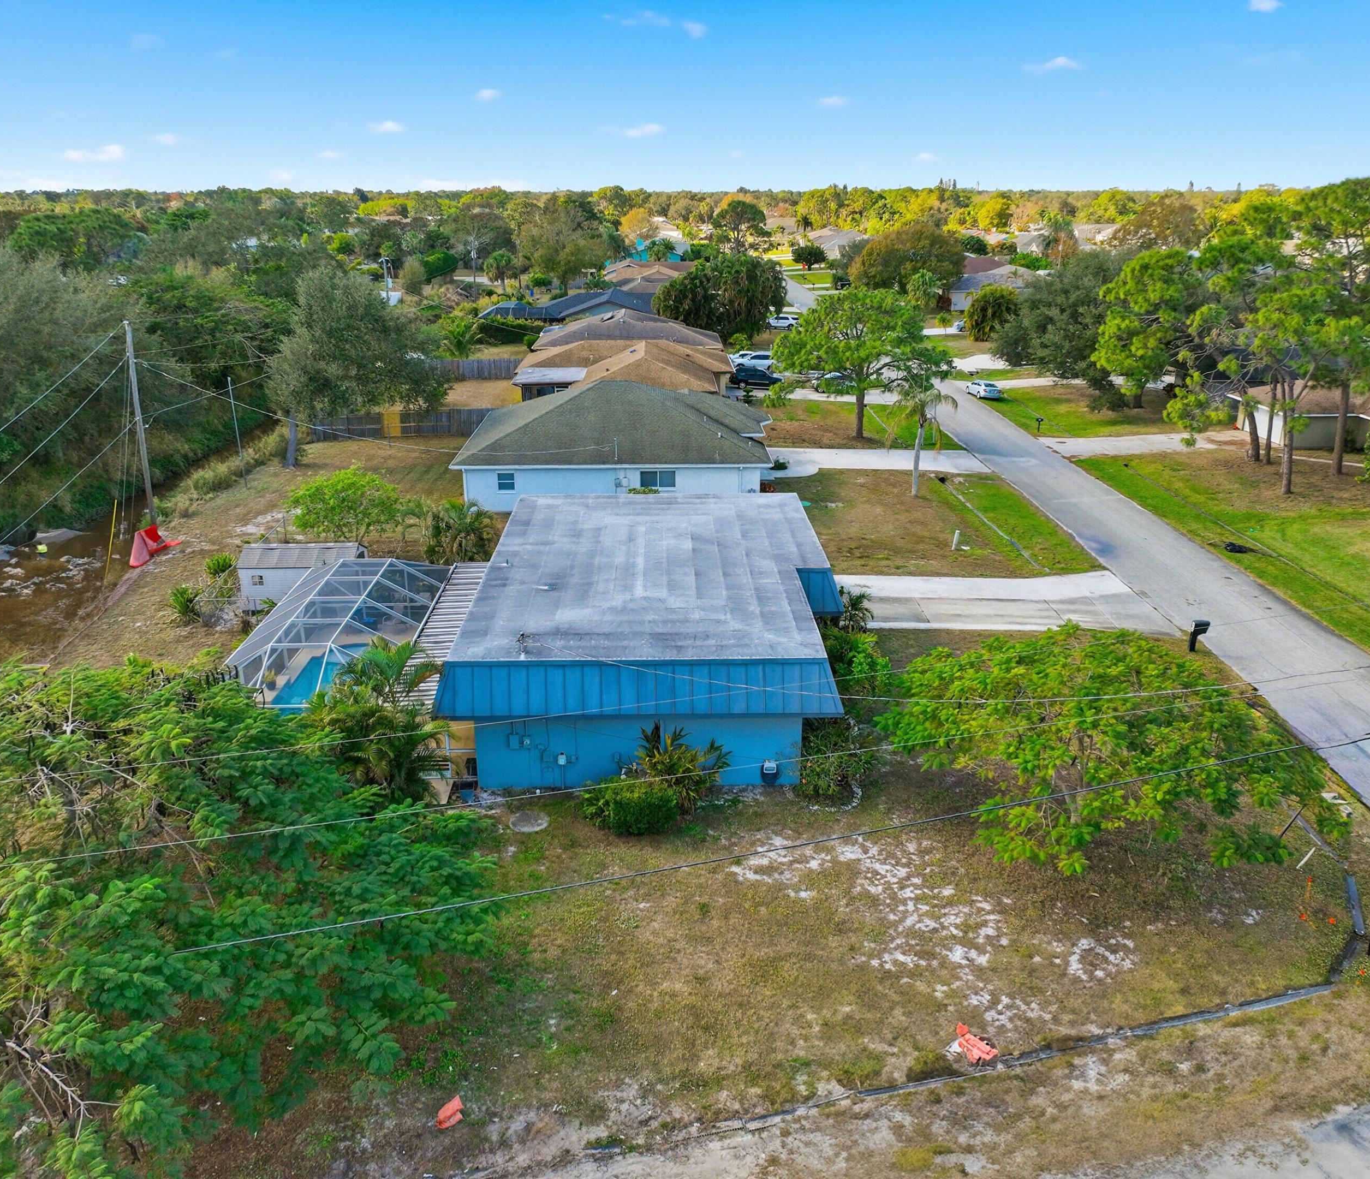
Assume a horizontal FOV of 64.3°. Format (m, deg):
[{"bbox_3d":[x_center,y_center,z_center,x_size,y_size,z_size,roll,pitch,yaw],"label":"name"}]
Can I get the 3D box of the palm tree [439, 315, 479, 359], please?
[{"bbox_3d":[-20.413,-22.758,100.820,4.200,5.050,4.200,0,20,0],"label":"palm tree"}]

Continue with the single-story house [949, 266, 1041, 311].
[{"bbox_3d":[44.924,-43.371,155.750,17.600,5.500,16.500,0,20,0],"label":"single-story house"}]

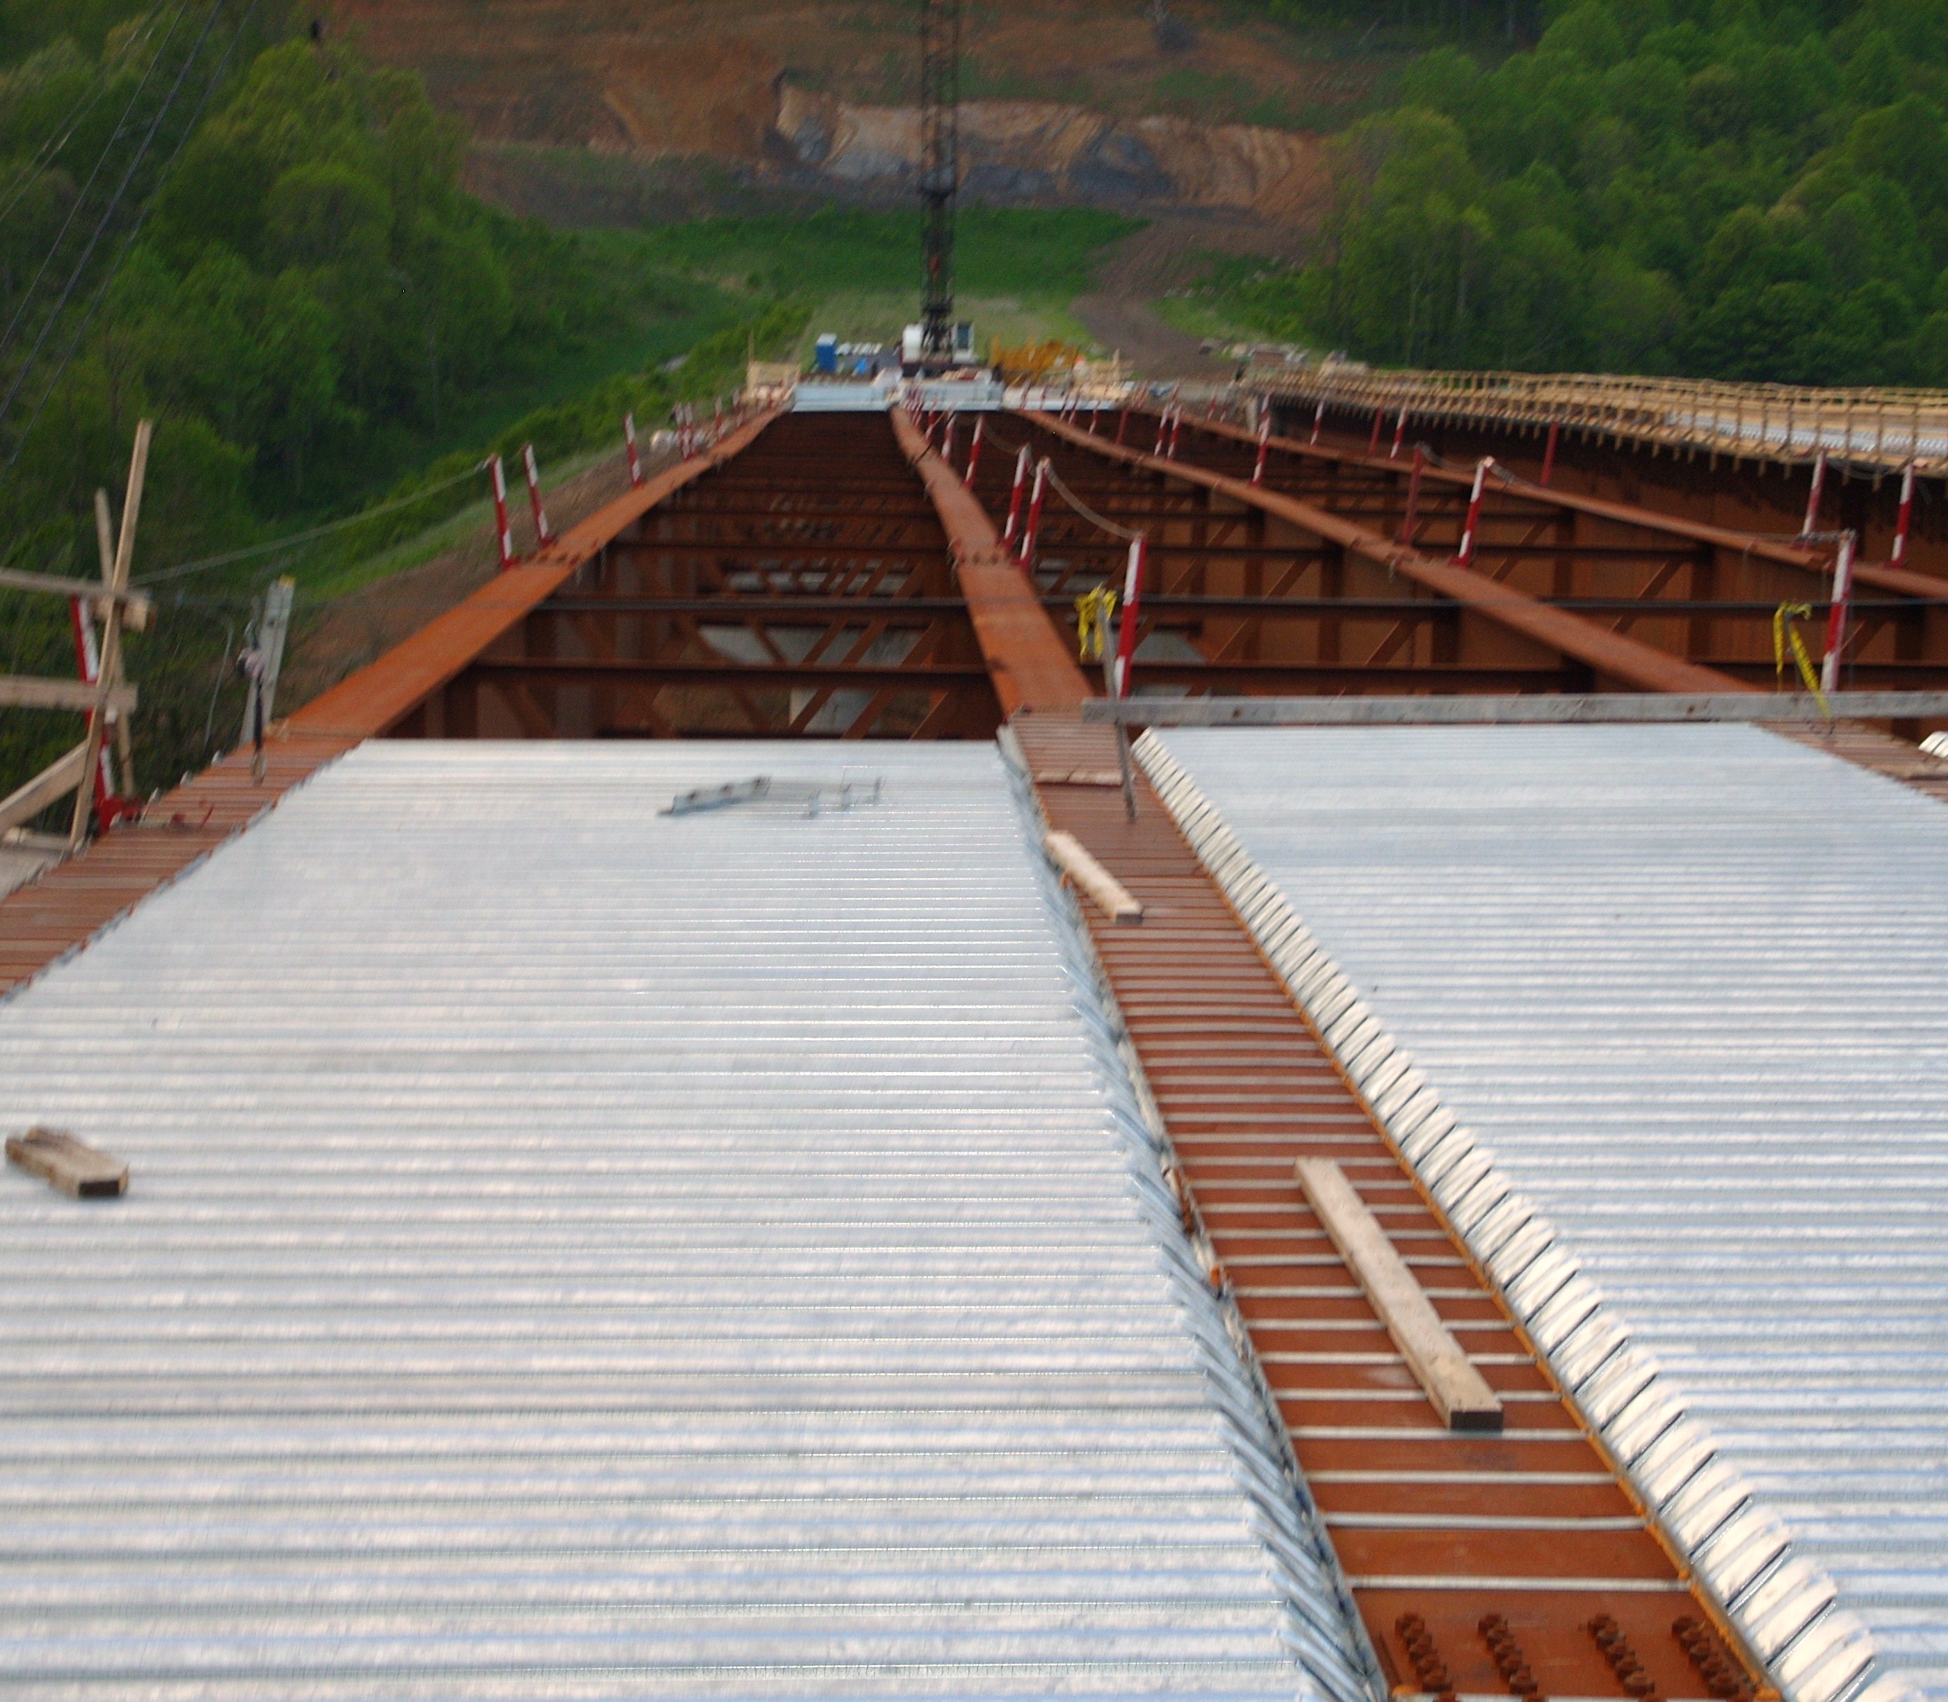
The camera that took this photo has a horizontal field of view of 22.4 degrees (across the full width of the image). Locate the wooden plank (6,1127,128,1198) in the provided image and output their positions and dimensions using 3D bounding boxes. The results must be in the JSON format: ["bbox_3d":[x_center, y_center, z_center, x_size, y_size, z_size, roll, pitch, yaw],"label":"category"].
[{"bbox_3d":[-1.939,0.666,10.511,0.115,0.042,0.630,-2,6,-23],"label":"wooden plank"}]

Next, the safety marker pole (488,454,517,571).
[{"bbox_3d":[-3.881,-2.768,40.353,0.080,0.957,0.080,-6,6,0],"label":"safety marker pole"}]

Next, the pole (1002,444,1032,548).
[{"bbox_3d":[0.398,-3.176,44.156,0.080,0.956,0.080,12,5,0],"label":"pole"}]

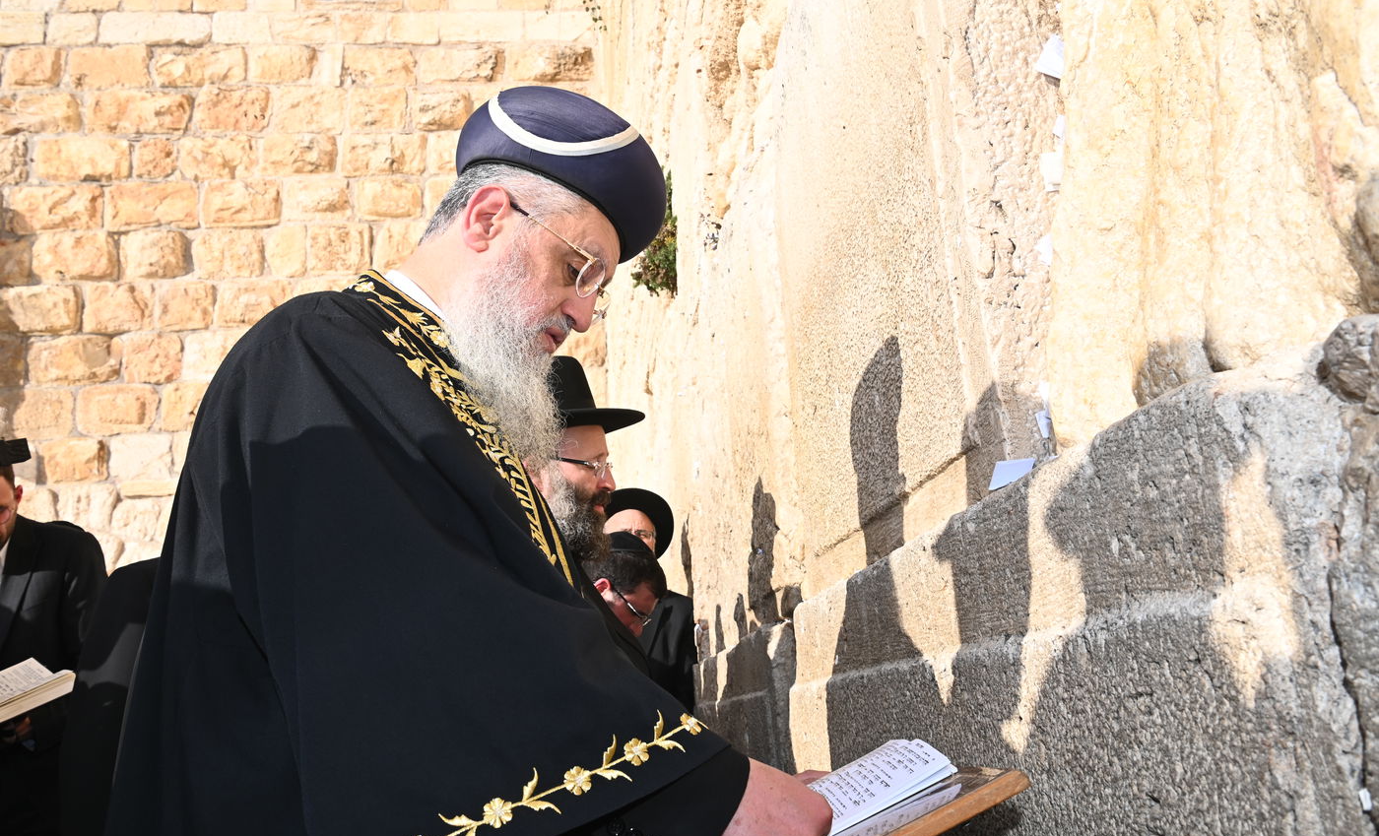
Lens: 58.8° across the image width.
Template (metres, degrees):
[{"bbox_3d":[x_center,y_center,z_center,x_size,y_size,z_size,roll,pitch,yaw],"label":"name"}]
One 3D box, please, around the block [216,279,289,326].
[{"bbox_3d":[-3.923,-0.995,11.085,0.621,0.425,0.300,-2,-14,-7],"label":"block"}]

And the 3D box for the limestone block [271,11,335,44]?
[{"bbox_3d":[-3.114,-3.110,9.943,0.478,0.274,0.280,-2,-14,-7],"label":"limestone block"}]

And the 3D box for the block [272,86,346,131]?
[{"bbox_3d":[-2.880,-2.297,9.347,0.528,0.365,0.300,-2,-14,-7],"label":"block"}]

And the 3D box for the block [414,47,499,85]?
[{"bbox_3d":[-1.810,-2.684,9.563,0.629,0.323,0.300,-2,-14,-7],"label":"block"}]

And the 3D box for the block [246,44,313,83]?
[{"bbox_3d":[-3.270,-2.787,9.883,0.517,0.346,0.300,-2,-15,-6],"label":"block"}]

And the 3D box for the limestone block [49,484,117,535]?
[{"bbox_3d":[-4.132,0.647,8.450,0.427,0.332,0.300,-2,-14,-7],"label":"limestone block"}]

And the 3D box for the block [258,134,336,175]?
[{"bbox_3d":[-3.076,-2.025,9.700,0.586,0.356,0.300,-2,-15,-6],"label":"block"}]

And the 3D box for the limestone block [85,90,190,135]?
[{"bbox_3d":[-4.083,-2.236,9.201,0.730,0.359,0.300,-2,-14,-7],"label":"limestone block"}]

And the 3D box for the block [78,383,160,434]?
[{"bbox_3d":[-4.966,-0.047,10.727,0.673,0.441,0.300,-2,-14,-7],"label":"block"}]

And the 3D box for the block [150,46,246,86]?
[{"bbox_3d":[-3.894,-2.754,9.811,0.723,0.362,0.300,-2,-15,-6],"label":"block"}]

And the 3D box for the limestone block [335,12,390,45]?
[{"bbox_3d":[-2.532,-2.969,9.559,0.415,0.280,0.300,-2,-14,-7],"label":"limestone block"}]

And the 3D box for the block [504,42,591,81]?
[{"bbox_3d":[-1.158,-2.879,10.100,0.685,0.333,0.280,-2,-14,-7],"label":"block"}]

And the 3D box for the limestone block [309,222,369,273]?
[{"bbox_3d":[-3.208,-1.516,11.297,0.535,0.479,0.300,-2,-14,-7],"label":"limestone block"}]

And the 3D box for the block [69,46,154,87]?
[{"bbox_3d":[-4.341,-2.590,9.264,0.589,0.348,0.300,-2,-14,-7],"label":"block"}]

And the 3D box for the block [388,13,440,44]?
[{"bbox_3d":[-2.246,-3.134,10.046,0.404,0.277,0.280,-2,-14,-7],"label":"block"}]

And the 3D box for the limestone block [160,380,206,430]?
[{"bbox_3d":[-4.357,-0.071,10.801,0.496,0.434,0.300,-2,-14,-7],"label":"limestone block"}]

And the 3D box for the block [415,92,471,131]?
[{"bbox_3d":[-1.982,-2.422,9.888,0.440,0.341,0.280,-2,-14,-7],"label":"block"}]

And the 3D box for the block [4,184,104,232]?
[{"bbox_3d":[-4.589,-1.483,8.951,0.654,0.358,0.300,-2,-14,-7],"label":"block"}]

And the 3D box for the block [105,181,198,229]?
[{"bbox_3d":[-4.119,-1.590,9.479,0.680,0.397,0.300,-2,-15,-6],"label":"block"}]

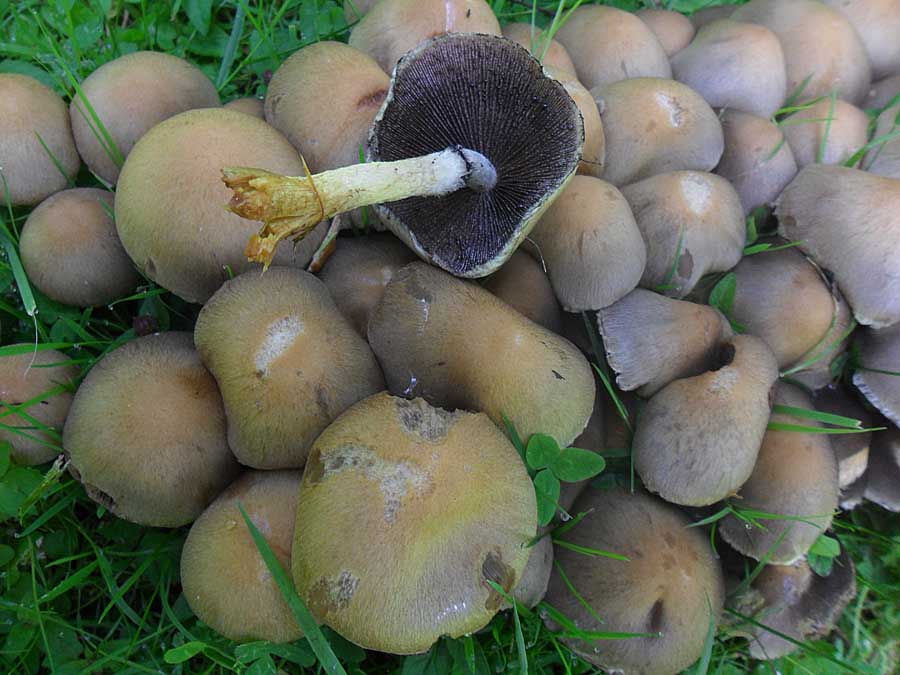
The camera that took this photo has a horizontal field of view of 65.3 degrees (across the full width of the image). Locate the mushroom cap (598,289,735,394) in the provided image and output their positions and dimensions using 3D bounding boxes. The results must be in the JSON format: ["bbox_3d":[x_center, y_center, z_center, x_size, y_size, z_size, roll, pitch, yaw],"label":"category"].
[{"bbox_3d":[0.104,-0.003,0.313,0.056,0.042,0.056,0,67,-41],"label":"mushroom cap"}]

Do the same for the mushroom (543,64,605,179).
[{"bbox_3d":[0.050,-0.104,0.332,0.053,0.036,0.053,0,54,0],"label":"mushroom"}]

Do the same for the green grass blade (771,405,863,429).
[{"bbox_3d":[0.116,0.025,0.224,0.031,0.004,0.002,13,26,-3],"label":"green grass blade"}]

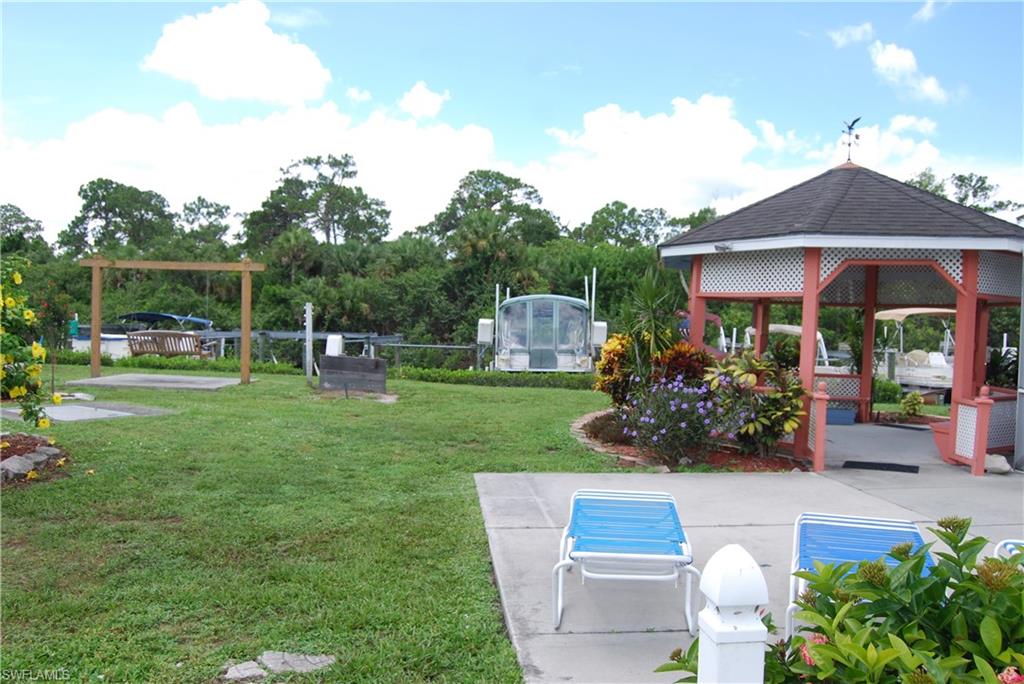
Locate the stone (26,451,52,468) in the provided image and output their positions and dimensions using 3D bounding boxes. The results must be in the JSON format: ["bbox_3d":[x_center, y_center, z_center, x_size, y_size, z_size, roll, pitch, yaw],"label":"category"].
[{"bbox_3d":[-4.522,1.129,7.354,0.250,0.110,0.200,3,3,30],"label":"stone"}]

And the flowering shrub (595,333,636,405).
[{"bbox_3d":[1.622,0.575,11.930,0.720,1.220,0.700,2,2,11],"label":"flowering shrub"}]

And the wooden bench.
[{"bbox_3d":[-6.853,0.050,15.420,1.520,0.550,0.600,2,2,5],"label":"wooden bench"}]

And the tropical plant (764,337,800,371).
[{"bbox_3d":[4.710,0.597,13.329,0.650,1.220,0.600,2,2,11],"label":"tropical plant"}]

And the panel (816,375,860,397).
[{"bbox_3d":[4.920,0.712,12.577,1.450,0.360,0.050,2,2,11],"label":"panel"}]

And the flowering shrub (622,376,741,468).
[{"bbox_3d":[1.928,0.867,8.739,1.250,0.880,1.100,2,2,11],"label":"flowering shrub"}]

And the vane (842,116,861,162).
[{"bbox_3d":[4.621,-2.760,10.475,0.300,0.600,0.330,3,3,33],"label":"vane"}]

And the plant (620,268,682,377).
[{"bbox_3d":[1.908,0.137,10.512,0.850,2.200,0.820,2,2,11],"label":"plant"}]

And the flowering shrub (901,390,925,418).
[{"bbox_3d":[6.590,1.028,12.643,0.370,0.440,0.370,2,2,11],"label":"flowering shrub"}]

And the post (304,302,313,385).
[{"bbox_3d":[-4.024,0.040,15.217,0.130,1.630,0.130,1,2,0],"label":"post"}]

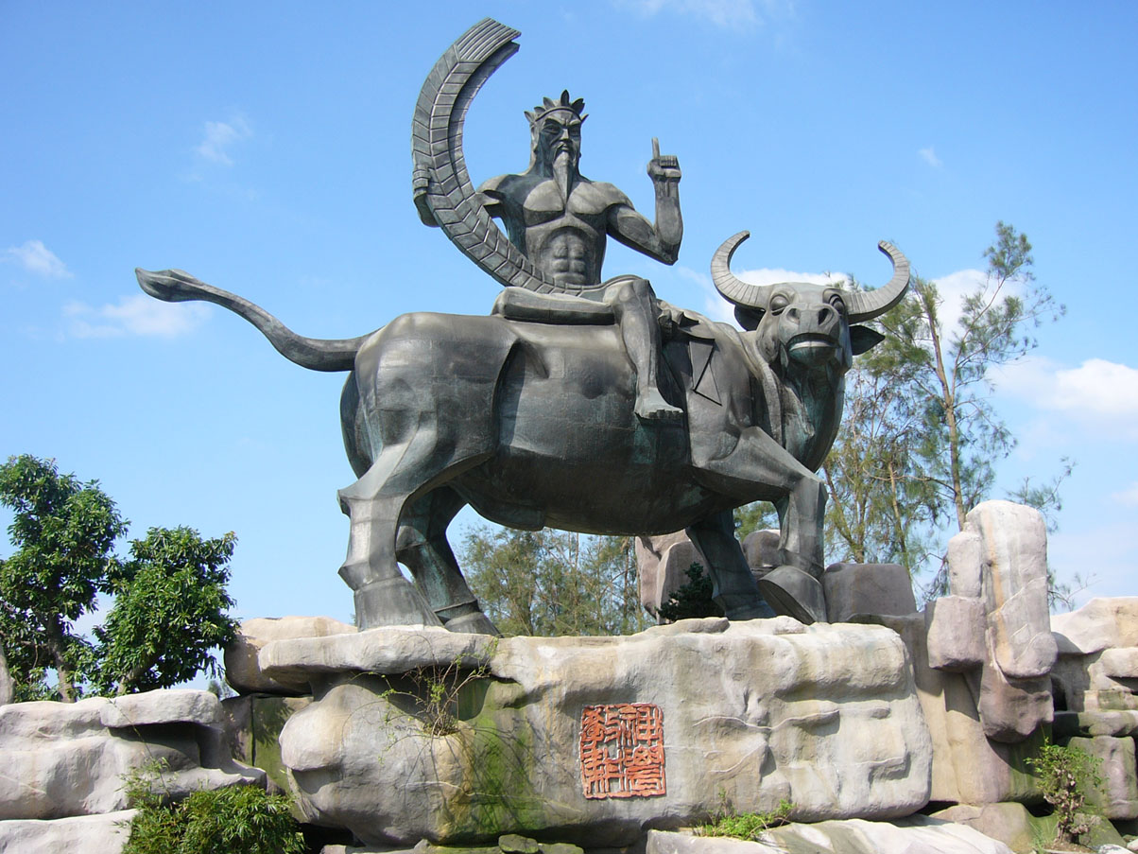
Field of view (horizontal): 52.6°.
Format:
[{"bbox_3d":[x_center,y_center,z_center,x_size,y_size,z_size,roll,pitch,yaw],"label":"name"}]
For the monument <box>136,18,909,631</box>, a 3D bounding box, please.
[{"bbox_3d":[-0.350,-1.361,12.501,8.400,6.990,2.600,2,-17,-6],"label":"monument"}]

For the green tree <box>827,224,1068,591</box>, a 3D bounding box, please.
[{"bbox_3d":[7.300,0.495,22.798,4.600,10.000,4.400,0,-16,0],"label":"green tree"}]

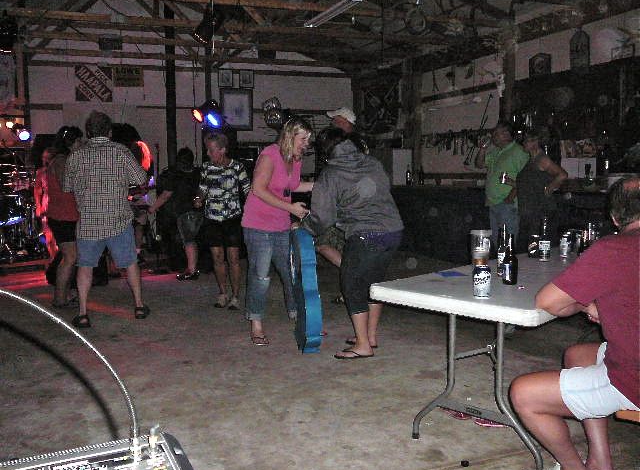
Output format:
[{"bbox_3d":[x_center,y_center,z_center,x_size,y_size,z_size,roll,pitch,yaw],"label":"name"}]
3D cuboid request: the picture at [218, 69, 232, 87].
[{"bbox_3d":[-1.462,-2.434,10.050,0.226,0.280,0.025,-2,5,-20],"label":"picture"}]

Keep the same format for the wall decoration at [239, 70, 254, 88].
[{"bbox_3d":[-1.141,-2.445,10.130,0.226,0.280,0.025,-2,5,-20],"label":"wall decoration"}]

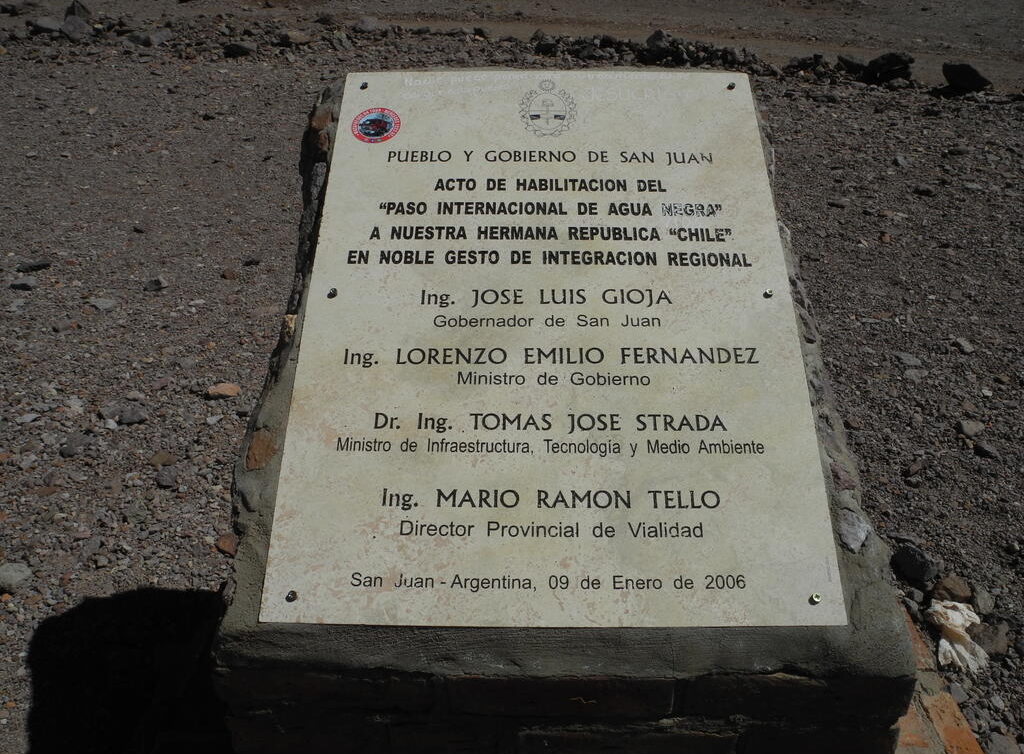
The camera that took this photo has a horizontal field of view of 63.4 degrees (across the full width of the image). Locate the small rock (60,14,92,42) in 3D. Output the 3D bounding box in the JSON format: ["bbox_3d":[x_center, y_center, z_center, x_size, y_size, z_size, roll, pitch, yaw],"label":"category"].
[{"bbox_3d":[-4.898,-3.930,9.329,0.302,0.278,0.242,0,30,0],"label":"small rock"}]

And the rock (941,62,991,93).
[{"bbox_3d":[3.779,-2.486,6.876,0.374,0.230,0.243,0,30,0],"label":"rock"}]

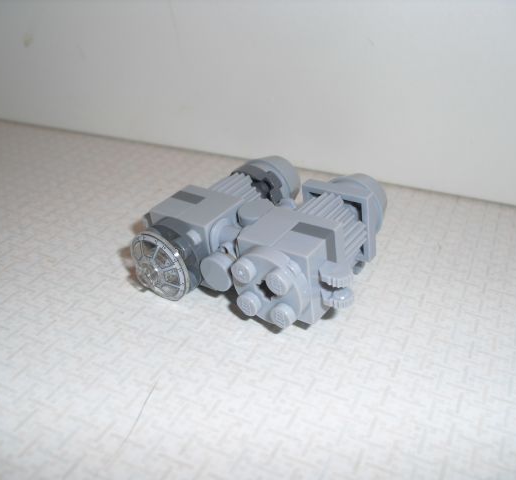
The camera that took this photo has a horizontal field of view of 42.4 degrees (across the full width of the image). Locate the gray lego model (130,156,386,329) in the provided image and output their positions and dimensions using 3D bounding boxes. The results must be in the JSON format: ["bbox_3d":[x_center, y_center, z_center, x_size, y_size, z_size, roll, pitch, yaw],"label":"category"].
[{"bbox_3d":[0.001,-0.001,0.150,0.052,0.017,0.049,15,37,32],"label":"gray lego model"}]

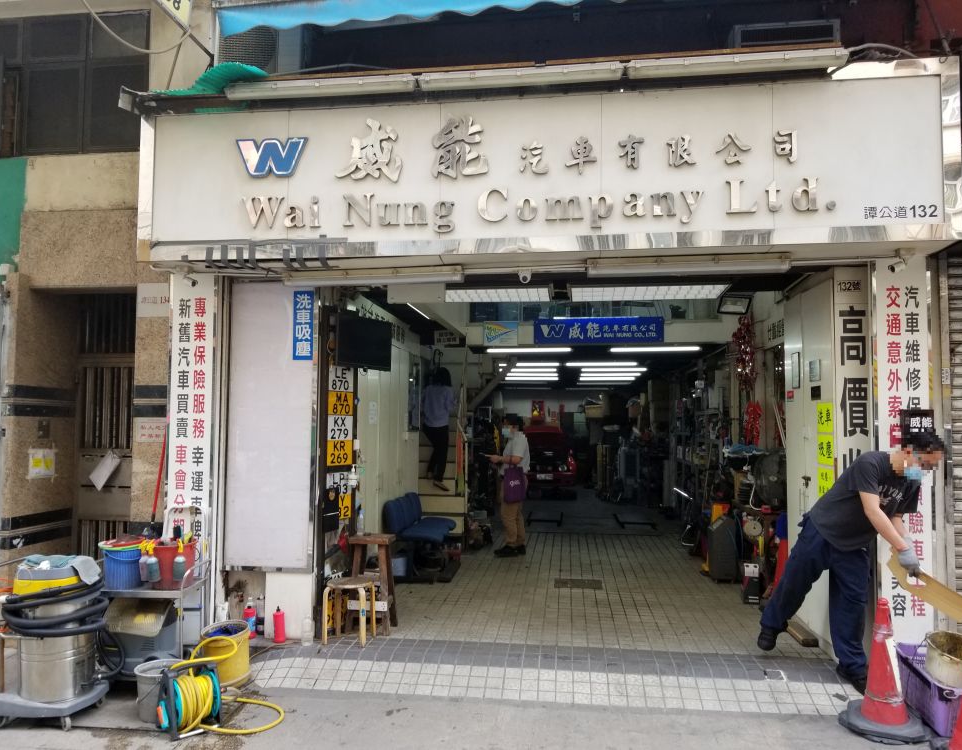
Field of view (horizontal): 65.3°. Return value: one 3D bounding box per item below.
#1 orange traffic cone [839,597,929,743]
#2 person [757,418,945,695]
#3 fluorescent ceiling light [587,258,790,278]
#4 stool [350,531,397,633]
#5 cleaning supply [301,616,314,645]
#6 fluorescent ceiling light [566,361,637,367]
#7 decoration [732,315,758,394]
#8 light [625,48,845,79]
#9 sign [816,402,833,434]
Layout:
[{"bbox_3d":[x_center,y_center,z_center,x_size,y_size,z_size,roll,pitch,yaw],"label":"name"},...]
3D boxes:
[{"bbox_3d":[2.265,1.611,4.239,0.400,0.701,0.400,-2,-4,37],"label":"orange traffic cone"},{"bbox_3d":[2.273,1.135,4.620,1.080,1.600,0.550,-2,-4,35],"label":"person"},{"bbox_3d":[1.326,-0.702,4.825,1.260,0.095,0.100,0,-4,6],"label":"fluorescent ceiling light"},{"bbox_3d":[-0.825,1.569,5.662,0.340,0.685,0.320,0,-4,6],"label":"stool"},{"bbox_3d":[-1.216,1.786,5.270,0.077,0.205,0.077,0,-4,6],"label":"cleaning supply"},{"bbox_3d":[2.057,-0.182,12.771,1.220,0.080,0.100,0,-3,8],"label":"fluorescent ceiling light"},{"bbox_3d":[2.425,-0.189,6.912,0.230,0.760,0.190,0,-3,8],"label":"decoration"},{"bbox_3d":[1.509,-1.827,4.429,1.260,0.085,0.100,0,-4,6],"label":"light"},{"bbox_3d":[2.413,0.301,5.255,0.010,0.210,0.300,0,-3,7],"label":"sign"}]

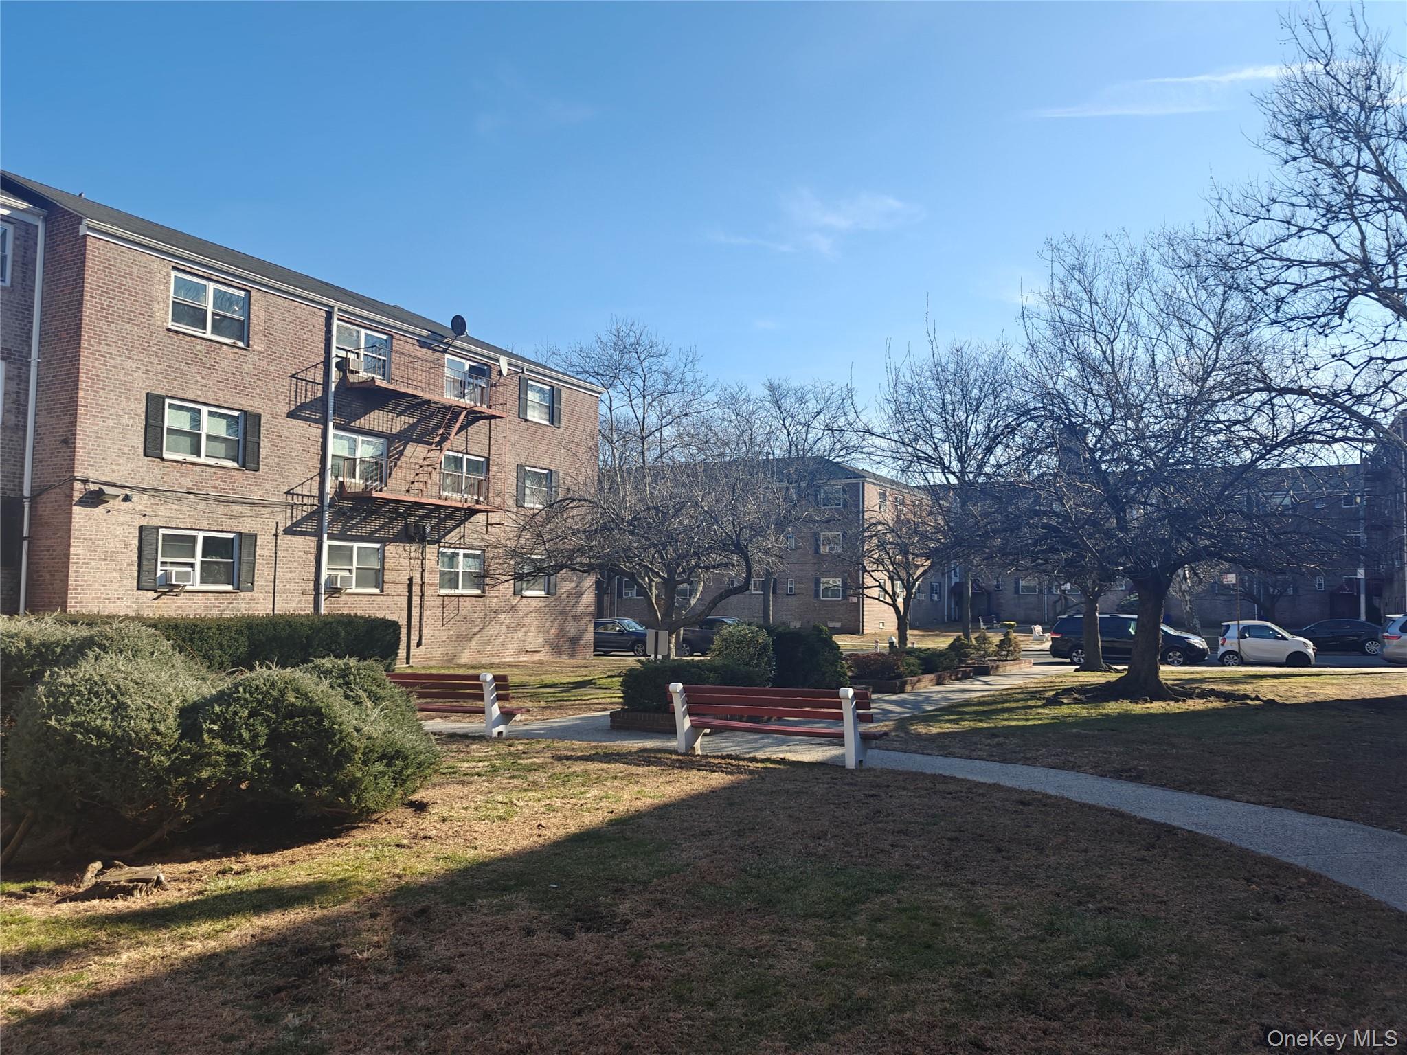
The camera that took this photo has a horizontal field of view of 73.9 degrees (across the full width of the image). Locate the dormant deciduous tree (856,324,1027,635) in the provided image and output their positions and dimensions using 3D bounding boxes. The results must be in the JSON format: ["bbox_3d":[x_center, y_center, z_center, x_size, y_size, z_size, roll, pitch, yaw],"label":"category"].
[{"bbox_3d":[11.455,-1.958,45.000,8.500,15.000,8.500,-2,-5,30],"label":"dormant deciduous tree"}]

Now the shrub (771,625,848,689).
[{"bbox_3d":[1.864,2.313,16.600,1.450,1.180,1.400,0,-4,0],"label":"shrub"}]

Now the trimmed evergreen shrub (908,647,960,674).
[{"bbox_3d":[5.432,3.143,22.000,1.200,0.680,1.200,-2,-5,30],"label":"trimmed evergreen shrub"}]

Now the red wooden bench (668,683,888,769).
[{"bbox_3d":[0.721,2.097,10.082,2.420,0.820,0.620,-2,-5,31],"label":"red wooden bench"}]

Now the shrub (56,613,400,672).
[{"bbox_3d":[-9.790,2.513,19.861,1.150,1.300,7.300,-2,-5,29],"label":"shrub"}]

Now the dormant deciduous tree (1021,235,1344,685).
[{"bbox_3d":[9.268,-1.166,18.915,6.400,9.067,6.200,-2,-5,29],"label":"dormant deciduous tree"}]

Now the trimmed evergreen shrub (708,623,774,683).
[{"bbox_3d":[0.625,2.110,15.400,1.080,1.100,1.080,0,-4,0],"label":"trimmed evergreen shrub"}]

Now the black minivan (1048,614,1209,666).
[{"bbox_3d":[14.750,3.910,32.800,5.080,1.780,1.980,-1,-4,20],"label":"black minivan"}]

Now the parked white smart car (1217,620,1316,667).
[{"bbox_3d":[18.481,3.834,30.721,2.700,1.555,1.660,-2,-5,29],"label":"parked white smart car"}]

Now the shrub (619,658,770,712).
[{"bbox_3d":[-0.009,2.187,13.302,1.400,0.700,1.850,-2,-5,29],"label":"shrub"}]

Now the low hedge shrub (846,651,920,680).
[{"bbox_3d":[3.628,2.780,19.179,1.300,0.560,1.550,-2,-5,29],"label":"low hedge shrub"}]

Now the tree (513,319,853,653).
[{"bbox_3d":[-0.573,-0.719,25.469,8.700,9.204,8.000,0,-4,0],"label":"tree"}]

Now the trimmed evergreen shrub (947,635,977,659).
[{"bbox_3d":[7.307,3.427,26.500,0.830,0.780,0.830,-2,-5,30],"label":"trimmed evergreen shrub"}]

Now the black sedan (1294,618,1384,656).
[{"bbox_3d":[25.329,4.404,37.900,4.850,1.430,1.850,-2,-5,29],"label":"black sedan"}]

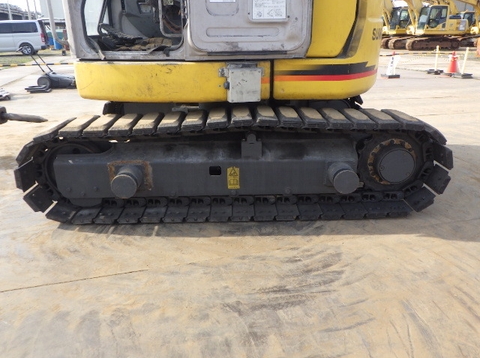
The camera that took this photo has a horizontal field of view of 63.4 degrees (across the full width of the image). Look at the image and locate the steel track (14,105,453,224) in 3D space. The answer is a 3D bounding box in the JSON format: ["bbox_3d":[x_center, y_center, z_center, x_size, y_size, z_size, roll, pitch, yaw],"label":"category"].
[{"bbox_3d":[-0.039,-0.109,2.738,2.855,0.690,0.455,-1,21,0],"label":"steel track"}]

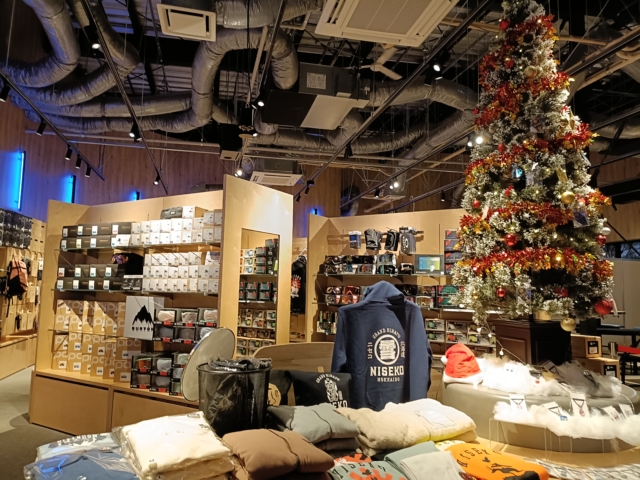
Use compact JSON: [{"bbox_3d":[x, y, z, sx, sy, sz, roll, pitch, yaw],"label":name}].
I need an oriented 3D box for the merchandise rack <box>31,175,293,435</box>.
[{"bbox_3d":[-1.623,0.728,4.619,2.559,2.327,0.950,-2,-7,31],"label":"merchandise rack"}]

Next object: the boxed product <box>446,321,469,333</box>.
[{"bbox_3d":[1.417,0.892,4.742,0.199,0.109,0.120,-2,-7,31],"label":"boxed product"}]

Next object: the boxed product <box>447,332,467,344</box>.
[{"bbox_3d":[1.415,1.002,4.730,0.199,0.111,0.120,-2,-7,31],"label":"boxed product"}]

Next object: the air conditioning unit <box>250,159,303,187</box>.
[{"bbox_3d":[-0.890,-1.366,9.311,0.950,0.300,0.950,2,-6,-14],"label":"air conditioning unit"}]

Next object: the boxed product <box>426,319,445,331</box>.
[{"bbox_3d":[1.230,0.896,4.853,0.199,0.108,0.120,-2,-7,31],"label":"boxed product"}]

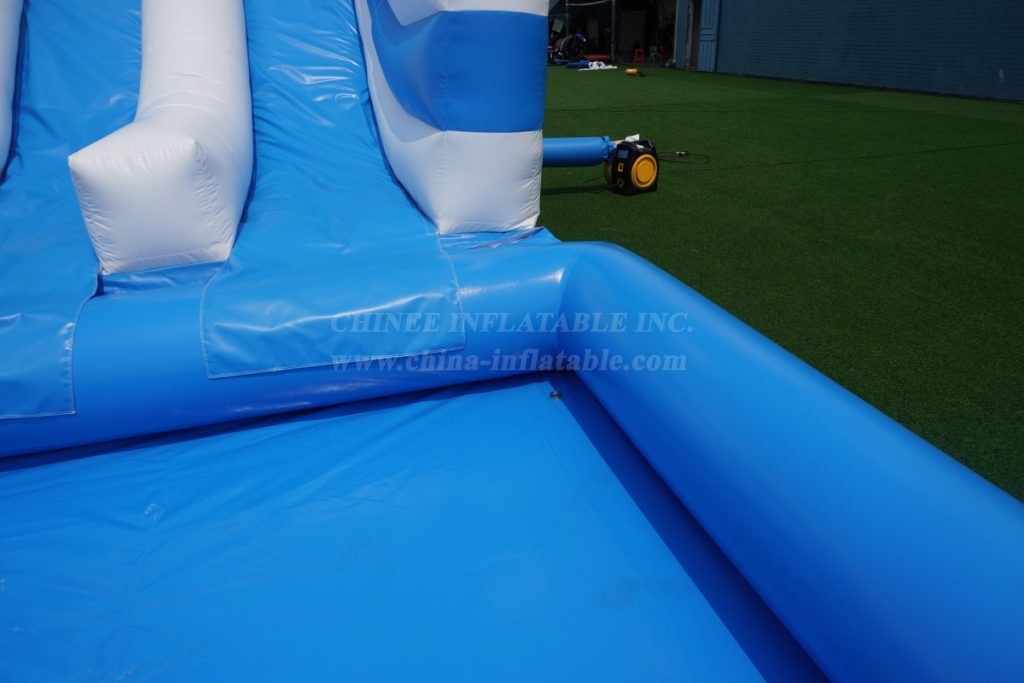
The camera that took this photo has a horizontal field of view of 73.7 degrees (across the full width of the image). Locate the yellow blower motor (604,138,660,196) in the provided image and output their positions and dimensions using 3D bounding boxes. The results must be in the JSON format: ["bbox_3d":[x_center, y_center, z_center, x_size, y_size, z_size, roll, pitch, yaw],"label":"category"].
[{"bbox_3d":[1.160,-1.698,6.625,0.380,0.465,0.355,-14,27,-22],"label":"yellow blower motor"}]

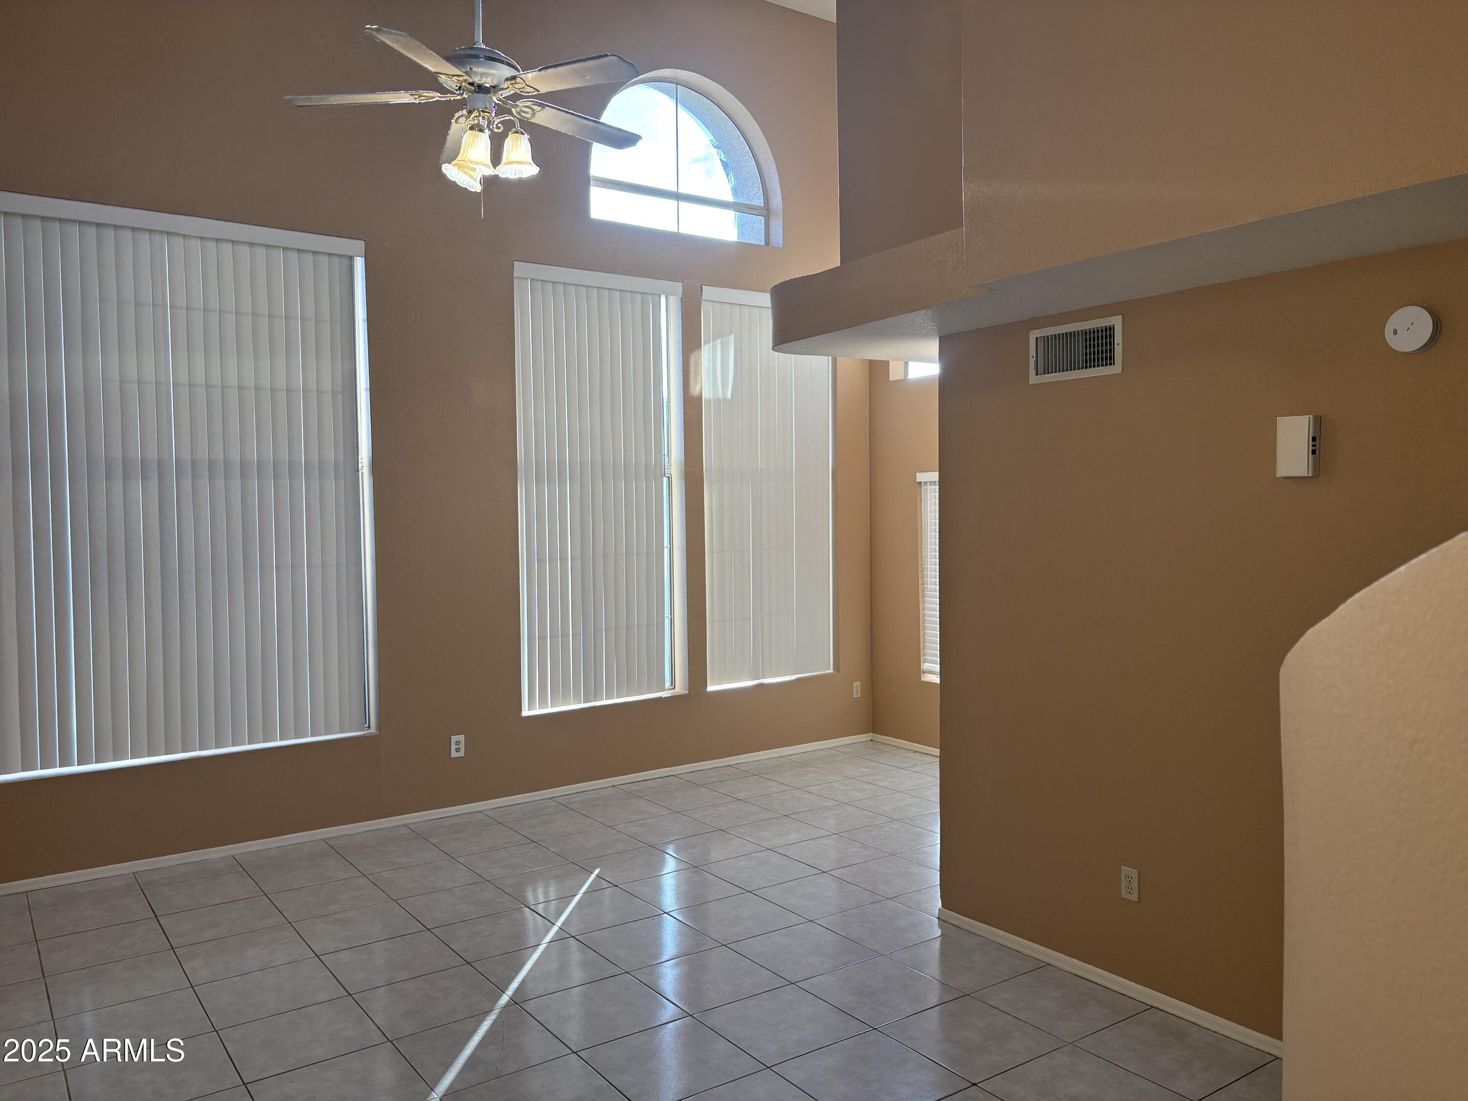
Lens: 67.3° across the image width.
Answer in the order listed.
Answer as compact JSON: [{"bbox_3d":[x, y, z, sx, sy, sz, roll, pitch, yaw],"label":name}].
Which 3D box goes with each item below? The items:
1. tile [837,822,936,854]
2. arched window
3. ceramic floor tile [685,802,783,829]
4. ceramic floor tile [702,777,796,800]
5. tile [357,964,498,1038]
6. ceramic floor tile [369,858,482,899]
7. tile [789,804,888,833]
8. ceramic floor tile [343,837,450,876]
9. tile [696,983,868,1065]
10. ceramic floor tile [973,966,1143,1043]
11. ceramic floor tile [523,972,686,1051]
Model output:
[{"bbox_3d":[0.859,1.531,5.894,0.447,0.010,0.447,-2,2,-35],"label":"tile"},{"bbox_3d":[-0.378,-2.633,7.461,1.515,1.050,0.090,-2,3,-35],"label":"arched window"},{"bbox_3d":[-0.023,1.542,6.404,0.448,0.010,0.448,-2,2,-35],"label":"ceramic floor tile"},{"bbox_3d":[0.087,1.522,7.056,0.447,0.010,0.447,-2,2,-35],"label":"ceramic floor tile"},{"bbox_3d":[-1.092,1.637,3.997,0.448,0.010,0.448,-2,2,-35],"label":"tile"},{"bbox_3d":[-1.482,1.585,5.324,0.443,0.010,0.443,-2,2,-35],"label":"ceramic floor tile"},{"bbox_3d":[0.612,1.536,6.302,0.449,0.010,0.447,-2,2,-35],"label":"tile"},{"bbox_3d":[-1.767,1.594,5.758,0.447,0.010,0.447,-2,2,-35],"label":"ceramic floor tile"},{"bbox_3d":[0.166,1.631,3.804,0.447,0.010,0.447,-2,2,-35],"label":"tile"},{"bbox_3d":[1.152,1.590,3.893,0.443,0.010,0.443,-2,2,-35],"label":"ceramic floor tile"},{"bbox_3d":[-0.462,1.631,3.887,0.448,0.010,0.448,-2,2,-35],"label":"ceramic floor tile"}]

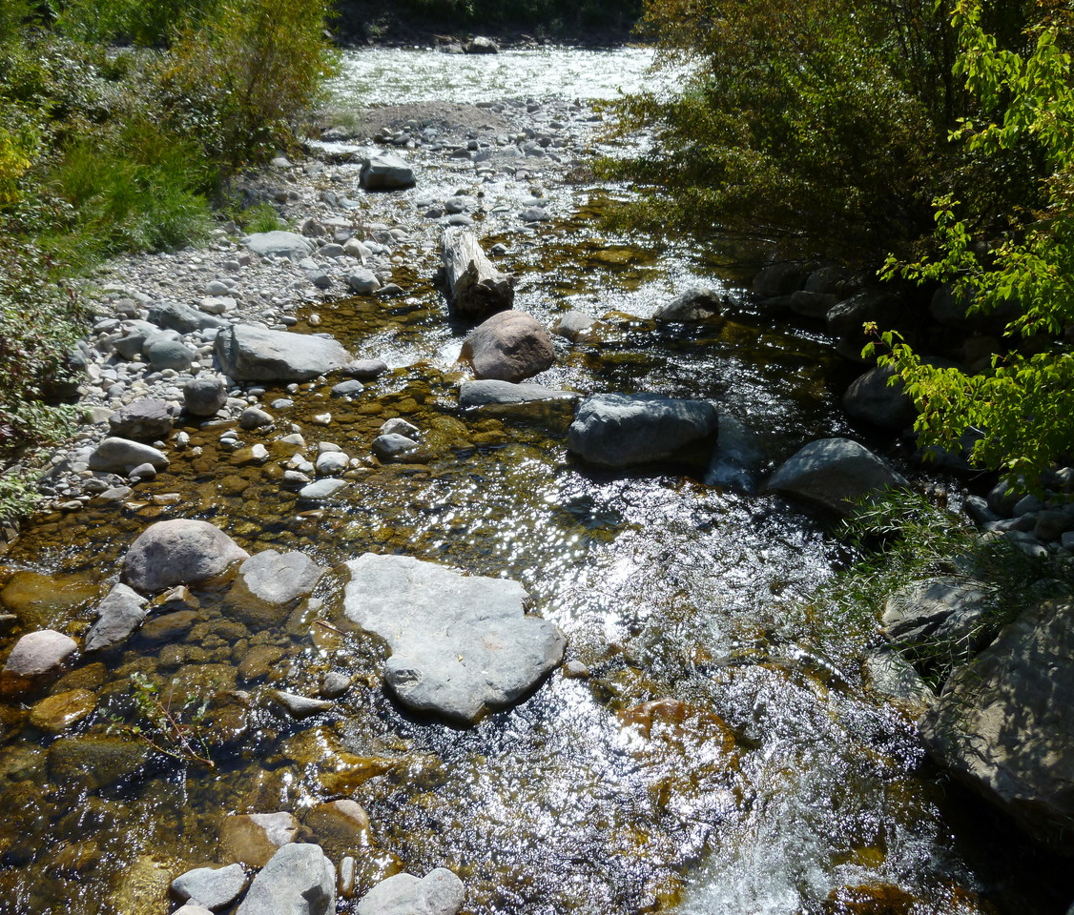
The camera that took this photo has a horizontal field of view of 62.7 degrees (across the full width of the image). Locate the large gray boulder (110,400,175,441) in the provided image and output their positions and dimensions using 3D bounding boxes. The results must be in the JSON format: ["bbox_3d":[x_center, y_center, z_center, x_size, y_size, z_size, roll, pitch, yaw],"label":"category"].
[{"bbox_3d":[-3.182,-0.305,7.085,0.470,0.263,0.352,-14,32,-23],"label":"large gray boulder"}]

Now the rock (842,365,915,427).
[{"bbox_3d":[2.763,-0.481,7.080,0.620,0.500,0.540,0,29,0],"label":"rock"}]

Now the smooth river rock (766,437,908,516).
[{"bbox_3d":[2.183,0.109,6.410,0.967,0.375,0.628,11,31,19],"label":"smooth river rock"}]

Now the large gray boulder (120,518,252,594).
[{"bbox_3d":[-2.110,0.590,5.313,0.717,0.339,0.538,0,29,0],"label":"large gray boulder"}]

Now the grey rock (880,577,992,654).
[{"bbox_3d":[2.100,0.827,4.638,0.580,0.350,0.440,-5,29,-9],"label":"grey rock"}]

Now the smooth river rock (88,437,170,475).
[{"bbox_3d":[-2.911,-0.012,6.283,0.583,0.216,0.321,6,29,10],"label":"smooth river rock"}]

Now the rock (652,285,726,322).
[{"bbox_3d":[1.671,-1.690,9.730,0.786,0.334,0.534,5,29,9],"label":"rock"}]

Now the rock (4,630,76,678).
[{"bbox_3d":[-2.745,1.084,4.884,0.347,0.160,0.236,-20,34,-31],"label":"rock"}]

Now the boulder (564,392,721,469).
[{"bbox_3d":[0.792,-0.198,6.586,1.121,0.511,0.617,-2,29,-4],"label":"boulder"}]

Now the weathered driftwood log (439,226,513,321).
[{"bbox_3d":[-0.760,-2.158,10.266,0.580,0.560,1.897,-6,30,-11],"label":"weathered driftwood log"}]

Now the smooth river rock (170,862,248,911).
[{"bbox_3d":[-1.290,1.687,3.476,0.300,0.140,0.200,-6,29,-10],"label":"smooth river rock"}]

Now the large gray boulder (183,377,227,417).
[{"bbox_3d":[-2.781,-0.501,7.402,0.349,0.300,0.297,-11,31,-20],"label":"large gray boulder"}]

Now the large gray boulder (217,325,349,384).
[{"bbox_3d":[-2.358,-0.968,8.187,1.189,0.393,0.713,-9,30,-15],"label":"large gray boulder"}]

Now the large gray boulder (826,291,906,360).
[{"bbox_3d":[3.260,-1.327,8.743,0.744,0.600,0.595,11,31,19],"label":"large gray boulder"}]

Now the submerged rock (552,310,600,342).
[{"bbox_3d":[0.385,-1.307,8.800,0.480,0.280,0.380,0,29,0],"label":"submerged rock"}]

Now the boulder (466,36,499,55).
[{"bbox_3d":[-2.500,-18.795,40.130,1.559,0.816,1.169,-2,29,-3],"label":"boulder"}]

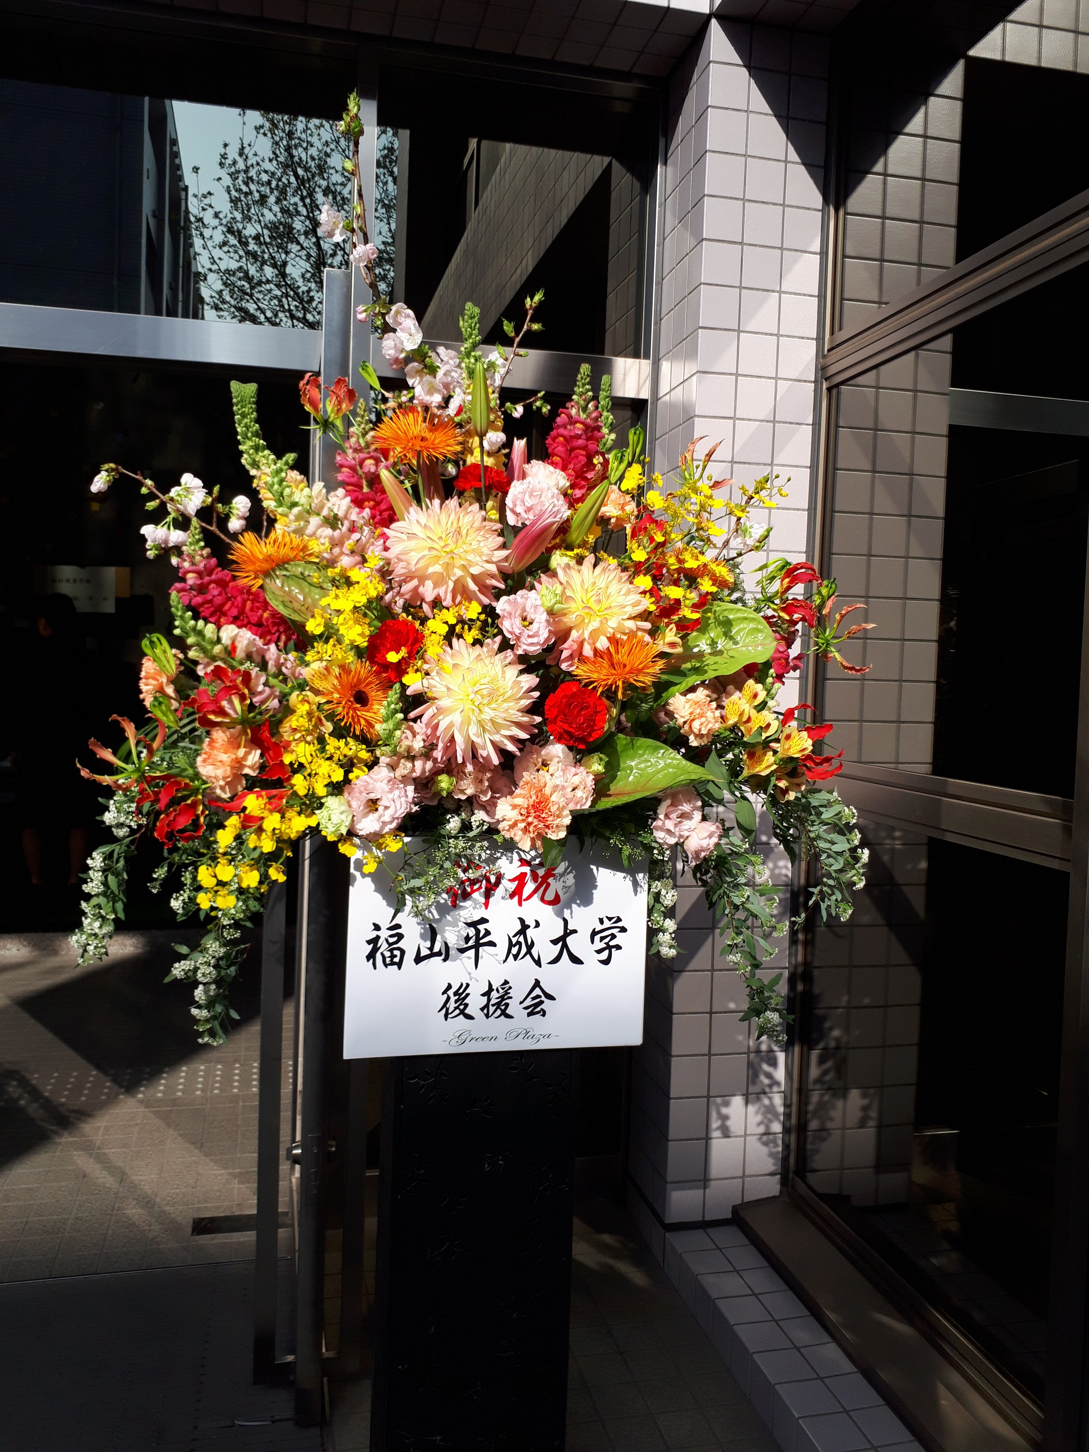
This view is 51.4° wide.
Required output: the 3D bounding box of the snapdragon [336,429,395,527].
[{"bbox_3d":[-0.246,-0.341,1.560,0.078,0.138,0.070,-7,2,5],"label":"snapdragon"}]

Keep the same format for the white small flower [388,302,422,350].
[{"bbox_3d":[-0.195,-0.558,1.580,0.048,0.066,0.045,2,2,3],"label":"white small flower"}]

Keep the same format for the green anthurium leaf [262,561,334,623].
[{"bbox_3d":[-0.327,-0.178,1.510,0.100,0.090,0.040,2,-24,7],"label":"green anthurium leaf"}]

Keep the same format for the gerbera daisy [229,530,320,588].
[{"bbox_3d":[-0.343,-0.210,1.440,0.112,0.105,0.050,3,-38,13],"label":"gerbera daisy"}]

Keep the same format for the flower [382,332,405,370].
[{"bbox_3d":[-0.181,-0.451,1.360,0.029,0.044,0.030,2,2,6],"label":"flower"}]

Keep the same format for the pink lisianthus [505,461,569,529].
[{"bbox_3d":[-0.008,-0.260,1.275,0.070,0.074,0.058,2,2,-3],"label":"pink lisianthus"}]

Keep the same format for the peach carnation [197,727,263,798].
[{"bbox_3d":[-0.400,0.047,1.435,0.083,0.088,0.065,2,-8,12],"label":"peach carnation"}]

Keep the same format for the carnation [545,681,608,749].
[{"bbox_3d":[0.038,-0.013,1.345,0.075,0.078,0.055,2,-12,0],"label":"carnation"}]

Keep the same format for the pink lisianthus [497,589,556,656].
[{"bbox_3d":[-0.022,-0.127,1.380,0.071,0.079,0.055,2,-3,-2],"label":"pink lisianthus"}]

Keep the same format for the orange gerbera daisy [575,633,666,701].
[{"bbox_3d":[0.089,-0.071,1.360,0.111,0.042,0.108,2,45,-2],"label":"orange gerbera daisy"}]

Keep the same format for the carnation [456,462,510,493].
[{"bbox_3d":[-0.085,-0.343,1.560,0.076,0.048,0.070,2,2,-2],"label":"carnation"}]

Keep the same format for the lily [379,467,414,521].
[{"bbox_3d":[-0.183,-0.286,1.440,0.028,0.085,0.028,-27,0,0],"label":"lily"}]

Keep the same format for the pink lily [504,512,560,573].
[{"bbox_3d":[-0.012,-0.201,1.240,0.028,0.092,0.028,42,15,-4],"label":"pink lily"}]

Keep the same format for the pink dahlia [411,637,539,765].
[{"bbox_3d":[-0.090,-0.032,1.470,0.163,0.163,0.090,2,-15,-4],"label":"pink dahlia"}]

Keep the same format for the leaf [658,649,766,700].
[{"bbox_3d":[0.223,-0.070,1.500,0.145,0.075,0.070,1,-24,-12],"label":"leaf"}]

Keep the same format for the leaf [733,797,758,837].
[{"bbox_3d":[0.273,0.123,1.540,0.033,0.054,0.020,1,-6,-11],"label":"leaf"}]

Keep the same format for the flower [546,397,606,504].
[{"bbox_3d":[0.037,-0.330,1.360,0.071,0.131,0.066,2,2,-6],"label":"flower"}]

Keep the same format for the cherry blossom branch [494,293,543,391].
[{"bbox_3d":[-0.036,-0.541,1.600,0.068,0.140,0.050,2,2,0],"label":"cherry blossom branch"}]

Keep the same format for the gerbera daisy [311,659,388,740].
[{"bbox_3d":[-0.254,-0.035,1.480,0.105,0.105,0.045,2,-6,3],"label":"gerbera daisy"}]

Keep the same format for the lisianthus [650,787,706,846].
[{"bbox_3d":[0.171,0.117,1.455,0.070,0.076,0.058,2,0,-3],"label":"lisianthus"}]

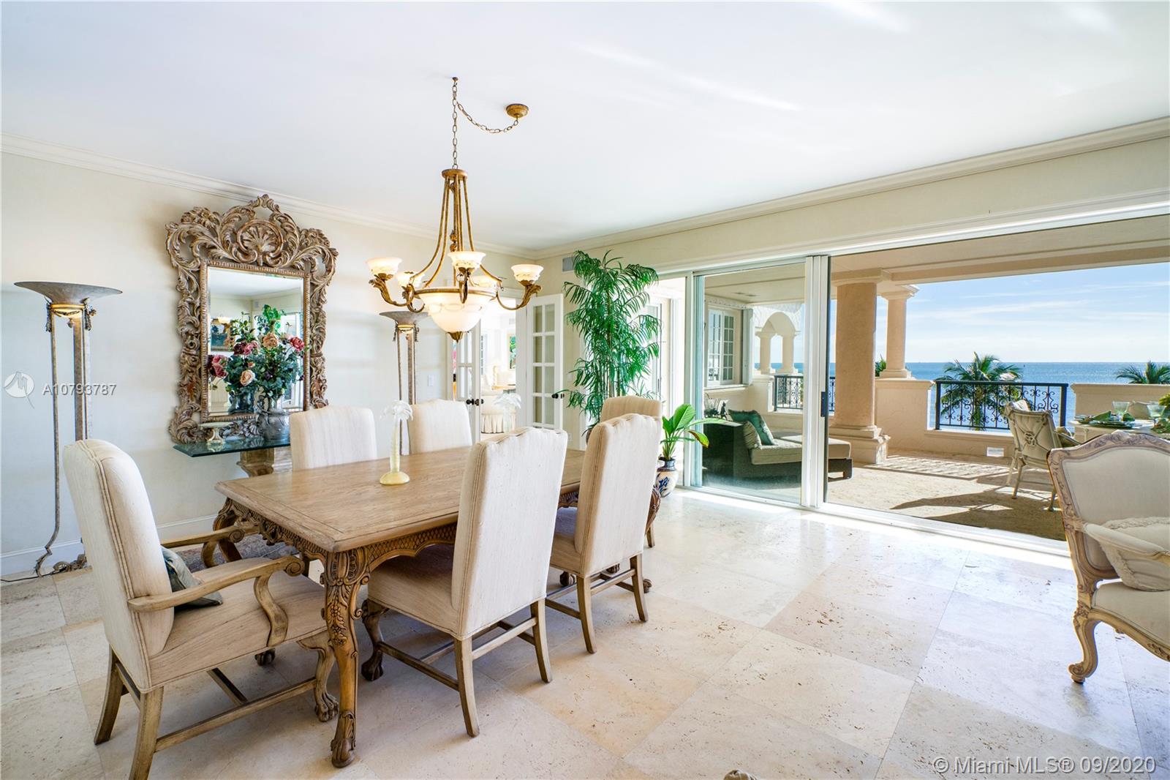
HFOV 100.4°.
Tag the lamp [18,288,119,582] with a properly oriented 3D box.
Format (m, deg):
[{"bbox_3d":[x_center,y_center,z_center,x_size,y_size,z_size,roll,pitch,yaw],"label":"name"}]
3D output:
[{"bbox_3d":[-3.376,0.259,3.209,0.470,1.890,0.470,2,4,40],"label":"lamp"}]

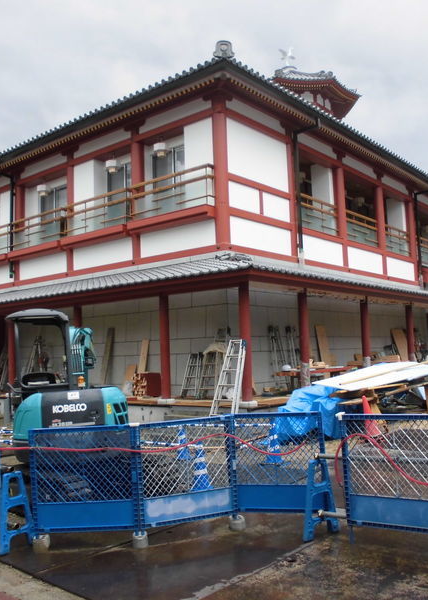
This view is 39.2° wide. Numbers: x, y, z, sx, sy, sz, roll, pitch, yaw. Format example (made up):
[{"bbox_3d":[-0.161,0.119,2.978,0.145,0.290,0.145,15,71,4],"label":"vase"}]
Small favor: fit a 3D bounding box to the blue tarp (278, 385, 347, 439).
[{"bbox_3d":[1.885,2.143,11.500,1.000,1.030,1.000,-6,-7,40],"label":"blue tarp"}]

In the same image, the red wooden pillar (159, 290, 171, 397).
[{"bbox_3d":[-1.186,1.123,14.712,0.210,2.540,0.210,-6,-7,40],"label":"red wooden pillar"}]

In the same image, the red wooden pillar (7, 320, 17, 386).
[{"bbox_3d":[-6.467,1.677,19.150,0.210,2.540,0.210,-6,-7,40],"label":"red wooden pillar"}]

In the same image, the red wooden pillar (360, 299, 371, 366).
[{"bbox_3d":[4.592,1.277,18.183,0.240,2.628,0.240,-6,-7,40],"label":"red wooden pillar"}]

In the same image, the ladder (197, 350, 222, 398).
[{"bbox_3d":[-0.059,1.821,14.829,0.520,1.149,0.160,-6,-17,40],"label":"ladder"}]

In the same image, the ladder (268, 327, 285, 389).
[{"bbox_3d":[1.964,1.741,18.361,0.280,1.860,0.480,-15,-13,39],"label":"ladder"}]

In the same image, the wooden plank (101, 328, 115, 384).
[{"bbox_3d":[-3.337,1.882,19.029,0.240,1.966,0.040,-6,-16,40],"label":"wooden plank"}]

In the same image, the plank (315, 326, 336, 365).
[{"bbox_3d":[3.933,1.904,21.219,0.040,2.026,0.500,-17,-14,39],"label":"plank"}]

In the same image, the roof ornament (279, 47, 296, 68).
[{"bbox_3d":[4.379,-14.407,35.700,0.750,1.300,1.000,-6,-7,40],"label":"roof ornament"}]

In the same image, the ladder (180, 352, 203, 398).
[{"bbox_3d":[-0.559,1.841,14.773,0.460,1.073,0.420,-6,-10,40],"label":"ladder"}]

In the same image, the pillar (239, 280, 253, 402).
[{"bbox_3d":[0.815,1.049,15.213,0.270,3.058,0.270,-1,-5,0],"label":"pillar"}]

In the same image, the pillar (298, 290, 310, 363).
[{"bbox_3d":[2.236,1.063,14.847,0.220,2.500,0.220,-6,-7,40],"label":"pillar"}]

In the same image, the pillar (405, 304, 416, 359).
[{"bbox_3d":[7.576,1.648,23.125,0.280,3.000,0.280,-6,-7,40],"label":"pillar"}]

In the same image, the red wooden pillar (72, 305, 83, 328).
[{"bbox_3d":[-3.850,1.402,16.950,0.210,2.540,0.210,-6,-7,40],"label":"red wooden pillar"}]

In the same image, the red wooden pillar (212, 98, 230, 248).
[{"bbox_3d":[0.224,-3.663,17.209,0.390,4.377,0.390,-2,-5,0],"label":"red wooden pillar"}]

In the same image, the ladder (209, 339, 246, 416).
[{"bbox_3d":[0.303,1.925,12.627,0.620,2.266,0.160,-6,-28,40],"label":"ladder"}]

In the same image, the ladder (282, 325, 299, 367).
[{"bbox_3d":[2.702,1.846,19.728,0.180,2.070,0.480,-19,-15,38],"label":"ladder"}]

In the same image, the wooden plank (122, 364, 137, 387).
[{"bbox_3d":[-2.661,2.370,18.878,0.360,0.692,0.060,-6,-17,40],"label":"wooden plank"}]

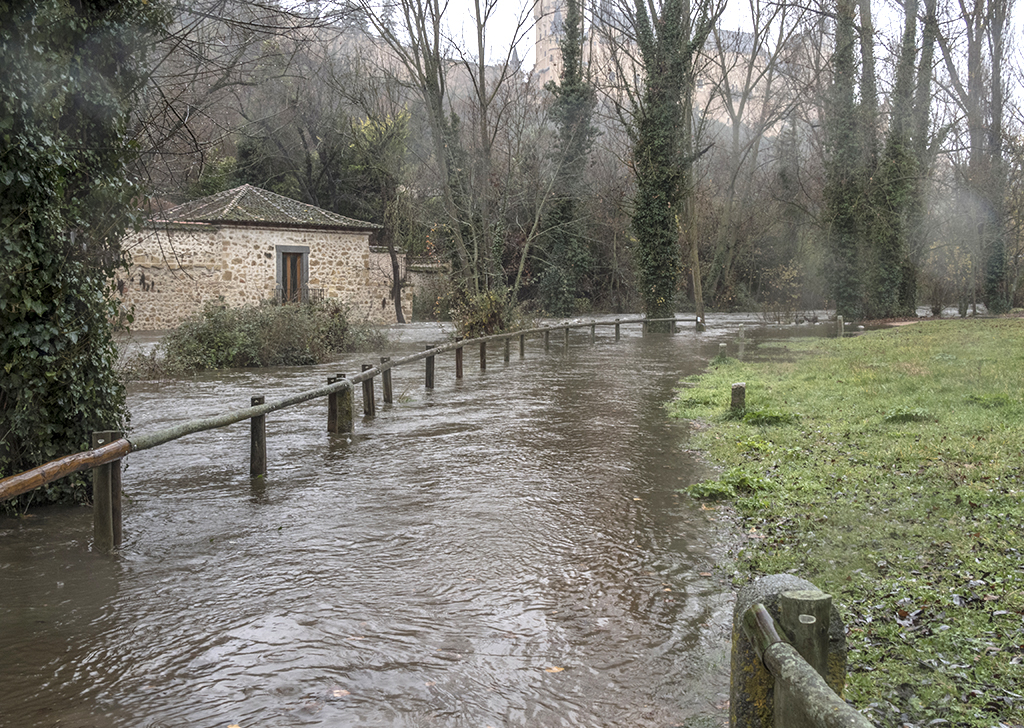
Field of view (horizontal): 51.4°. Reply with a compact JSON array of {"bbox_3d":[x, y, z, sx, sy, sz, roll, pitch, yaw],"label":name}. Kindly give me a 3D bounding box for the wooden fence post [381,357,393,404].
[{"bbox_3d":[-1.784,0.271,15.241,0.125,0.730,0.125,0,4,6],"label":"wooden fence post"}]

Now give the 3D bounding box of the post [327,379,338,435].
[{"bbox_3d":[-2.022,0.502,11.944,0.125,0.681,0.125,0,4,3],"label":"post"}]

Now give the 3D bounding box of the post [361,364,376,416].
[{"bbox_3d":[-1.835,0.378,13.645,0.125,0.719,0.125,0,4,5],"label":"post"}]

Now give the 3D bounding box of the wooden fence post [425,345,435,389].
[{"bbox_3d":[-1.367,0.092,17.631,0.125,0.797,0.125,1,4,8],"label":"wooden fence post"}]

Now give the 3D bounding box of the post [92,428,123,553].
[{"bbox_3d":[-2.461,0.808,6.459,0.120,0.802,0.120,0,4,6],"label":"post"}]

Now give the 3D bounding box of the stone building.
[{"bbox_3d":[-13.114,-5.302,53.294,13.000,7.200,8.500,-2,4,-33],"label":"stone building"}]

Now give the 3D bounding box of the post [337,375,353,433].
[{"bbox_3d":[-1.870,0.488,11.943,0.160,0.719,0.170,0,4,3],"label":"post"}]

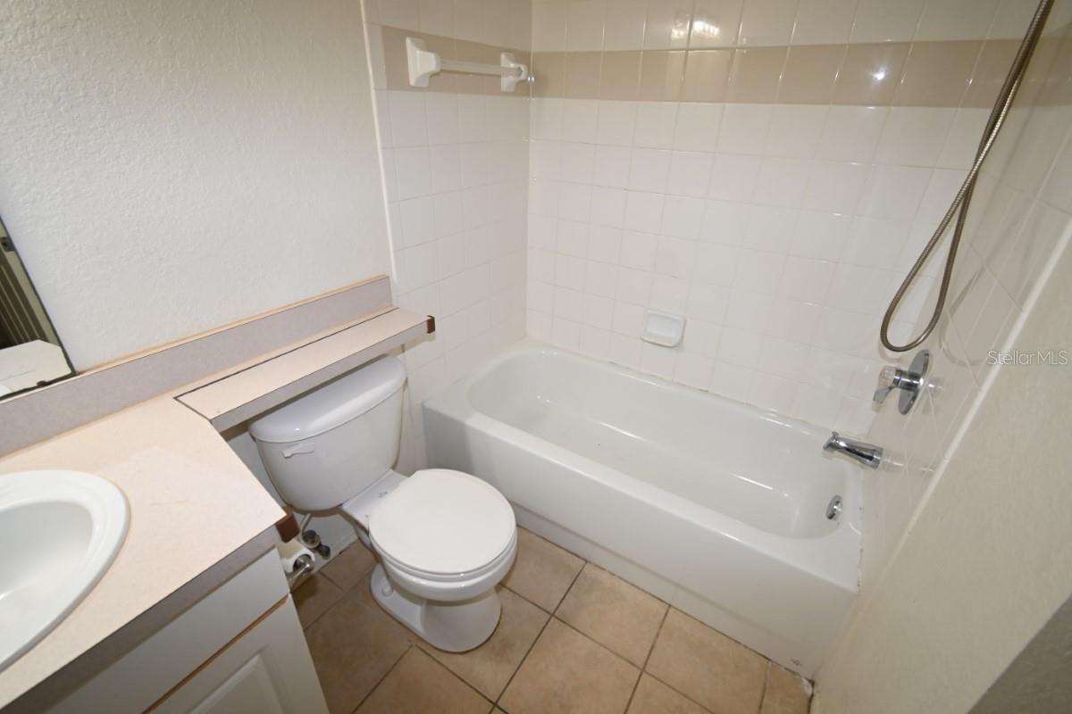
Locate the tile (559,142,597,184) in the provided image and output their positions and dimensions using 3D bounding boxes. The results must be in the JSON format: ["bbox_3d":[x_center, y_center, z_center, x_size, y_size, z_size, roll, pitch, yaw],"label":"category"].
[{"bbox_3d":[0.174,-0.797,1.852,0.152,0.152,0.009,18,32,27],"label":"tile"}]

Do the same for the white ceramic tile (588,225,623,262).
[{"bbox_3d":[0.300,-0.491,1.945,0.153,0.153,0.010,17,33,26],"label":"white ceramic tile"}]

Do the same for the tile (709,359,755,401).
[{"bbox_3d":[0.813,0.094,1.861,0.152,0.152,0.008,18,32,27],"label":"tile"}]

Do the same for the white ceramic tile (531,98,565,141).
[{"bbox_3d":[0.046,-0.978,1.848,0.152,0.152,0.008,18,32,27],"label":"white ceramic tile"}]

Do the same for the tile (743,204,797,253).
[{"bbox_3d":[0.826,-0.452,1.582,0.152,0.152,0.009,18,32,27],"label":"tile"}]

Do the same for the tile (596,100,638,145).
[{"bbox_3d":[0.310,-0.890,1.709,0.152,0.152,0.009,18,32,27],"label":"tile"}]

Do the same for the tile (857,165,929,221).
[{"bbox_3d":[1.088,-0.503,1.361,0.152,0.152,0.008,18,32,27],"label":"tile"}]

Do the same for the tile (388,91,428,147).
[{"bbox_3d":[-0.382,-0.713,1.343,0.010,0.152,0.152,17,32,26],"label":"tile"}]

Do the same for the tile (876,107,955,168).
[{"bbox_3d":[1.097,-0.638,1.297,0.152,0.152,0.009,18,32,27],"label":"tile"}]

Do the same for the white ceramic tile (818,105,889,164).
[{"bbox_3d":[0.966,-0.680,1.365,0.152,0.152,0.009,18,32,27],"label":"white ceramic tile"}]

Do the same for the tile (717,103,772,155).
[{"bbox_3d":[0.701,-0.764,1.498,0.152,0.152,0.008,18,32,27],"label":"tile"}]

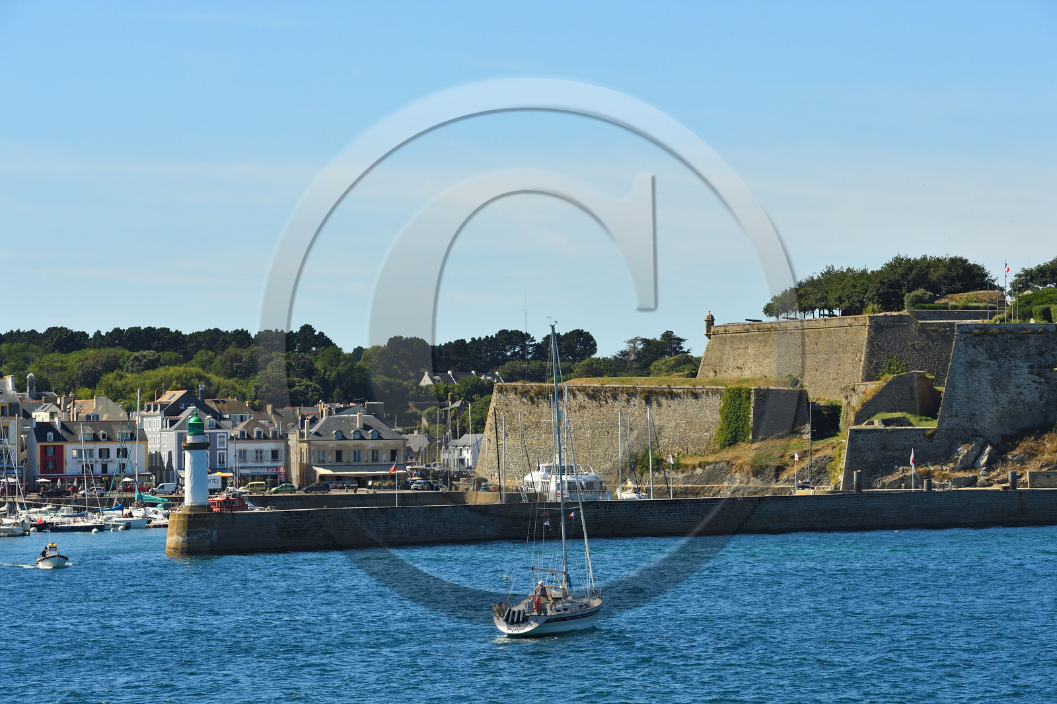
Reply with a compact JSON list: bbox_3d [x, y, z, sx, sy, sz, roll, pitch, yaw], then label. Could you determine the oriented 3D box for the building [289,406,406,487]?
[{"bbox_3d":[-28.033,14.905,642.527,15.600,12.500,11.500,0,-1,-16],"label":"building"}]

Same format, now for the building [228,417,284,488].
[{"bbox_3d":[-42.506,15.552,631.605,8.600,11.000,7.800,0,-1,-16],"label":"building"}]

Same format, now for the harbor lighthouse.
[{"bbox_3d":[-32.065,10.486,397.000,2.800,9.650,2.800,0,-2,-5],"label":"harbor lighthouse"}]

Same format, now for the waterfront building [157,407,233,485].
[{"bbox_3d":[-52.806,15.361,652.000,8.900,13.400,10.500,0,-2,-17],"label":"waterfront building"}]

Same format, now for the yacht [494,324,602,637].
[{"bbox_3d":[1.299,6.557,212.000,3.600,15.800,11.300,-3,-1,24],"label":"yacht"}]

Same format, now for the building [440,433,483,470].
[{"bbox_3d":[-13.422,22.988,942.000,8.200,8.500,11.000,1,-2,-42],"label":"building"}]

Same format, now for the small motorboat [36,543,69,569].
[{"bbox_3d":[-40.087,17.130,346.000,2.100,2.150,5.200,1,-2,-18],"label":"small motorboat"}]

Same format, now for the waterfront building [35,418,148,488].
[{"bbox_3d":[-67.269,15.830,628.000,17.200,11.200,8.800,0,-2,-17],"label":"waterfront building"}]

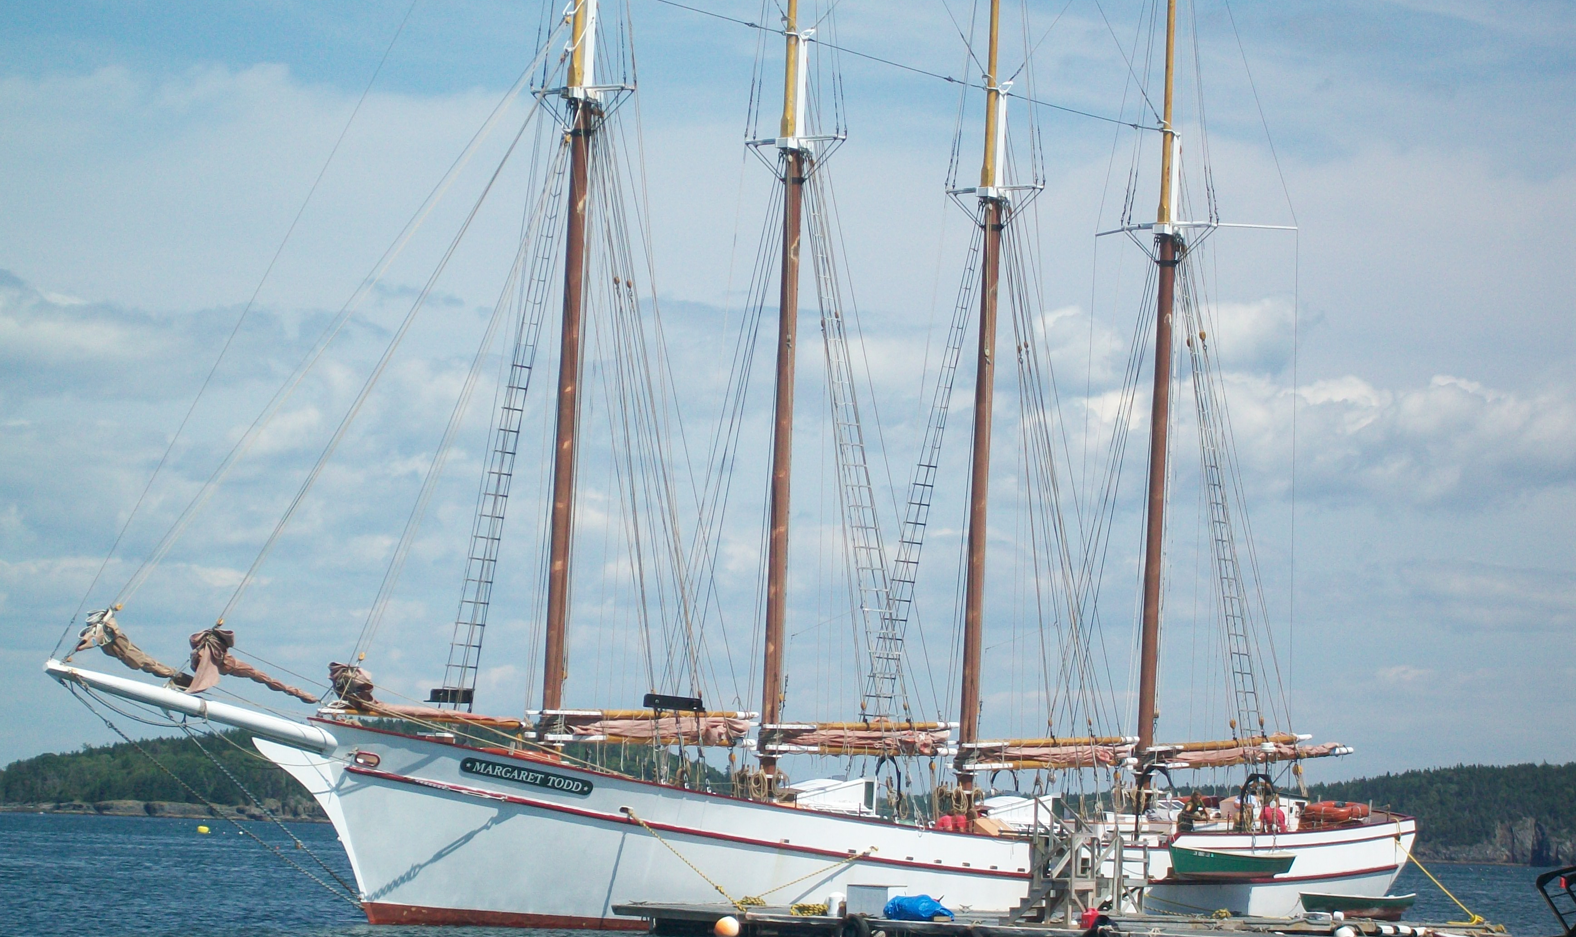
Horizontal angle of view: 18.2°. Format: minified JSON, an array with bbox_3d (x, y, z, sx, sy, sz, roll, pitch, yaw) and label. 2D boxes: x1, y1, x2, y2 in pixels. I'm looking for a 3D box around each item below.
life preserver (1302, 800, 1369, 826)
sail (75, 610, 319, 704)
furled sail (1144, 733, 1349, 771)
[{"bbox_3d":[12.797,8.218,117.138,1.500,0.600,1.150,-1,-5,36],"label":"life preserver"},{"bbox_3d":[-10.380,3.346,86.970,0.850,1.300,6.300,-1,-5,36],"label":"sail"},{"bbox_3d":[10.943,6.714,116.157,0.650,1.000,9.400,-1,-5,36],"label":"furled sail"}]

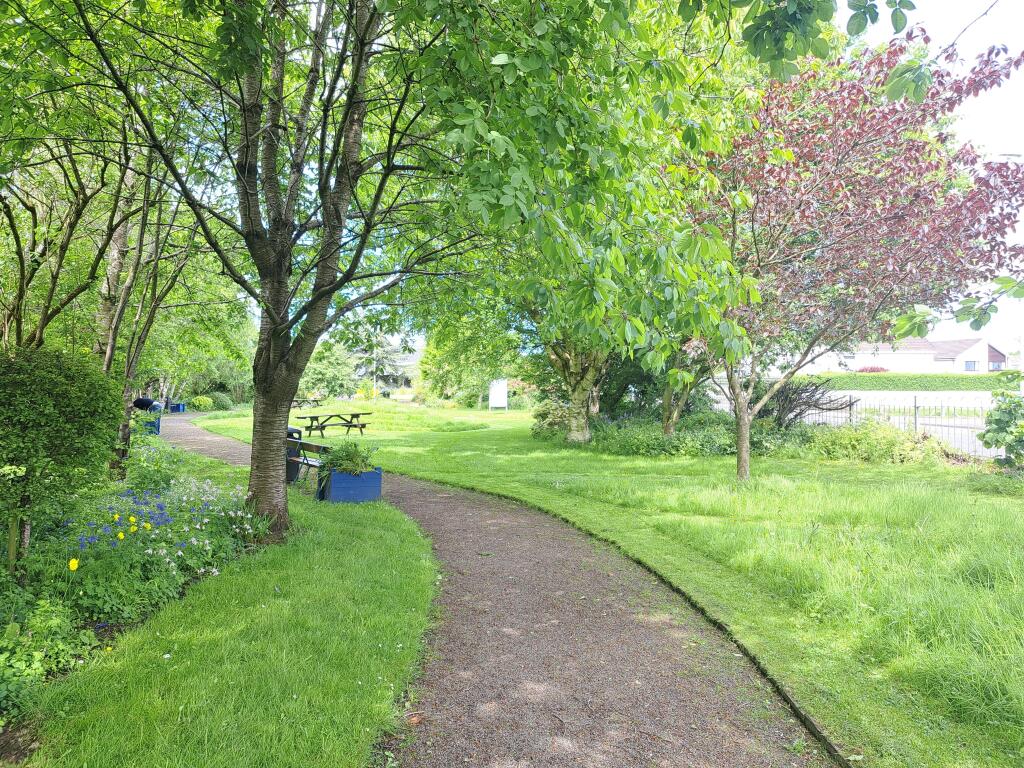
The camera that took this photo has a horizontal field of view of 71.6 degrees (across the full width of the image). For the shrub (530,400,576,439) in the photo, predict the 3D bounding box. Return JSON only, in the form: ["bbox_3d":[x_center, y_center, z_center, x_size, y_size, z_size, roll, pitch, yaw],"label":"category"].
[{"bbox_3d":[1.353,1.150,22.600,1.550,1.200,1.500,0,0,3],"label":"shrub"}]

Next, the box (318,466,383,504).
[{"bbox_3d":[-2.452,1.458,10.650,0.750,0.480,0.720,0,0,-33],"label":"box"}]

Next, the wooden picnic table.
[{"bbox_3d":[-5.841,1.372,23.300,2.400,0.720,1.500,0,0,-40],"label":"wooden picnic table"}]

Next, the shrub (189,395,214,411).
[{"bbox_3d":[-19.930,1.255,45.500,1.650,1.050,1.500,0,0,-24],"label":"shrub"}]

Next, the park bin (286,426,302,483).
[{"bbox_3d":[-4.002,1.224,12.600,0.500,0.980,0.500,0,0,-34],"label":"park bin"}]

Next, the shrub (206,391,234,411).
[{"bbox_3d":[-19.602,1.112,47.500,2.100,1.350,2.000,0,0,-24],"label":"shrub"}]

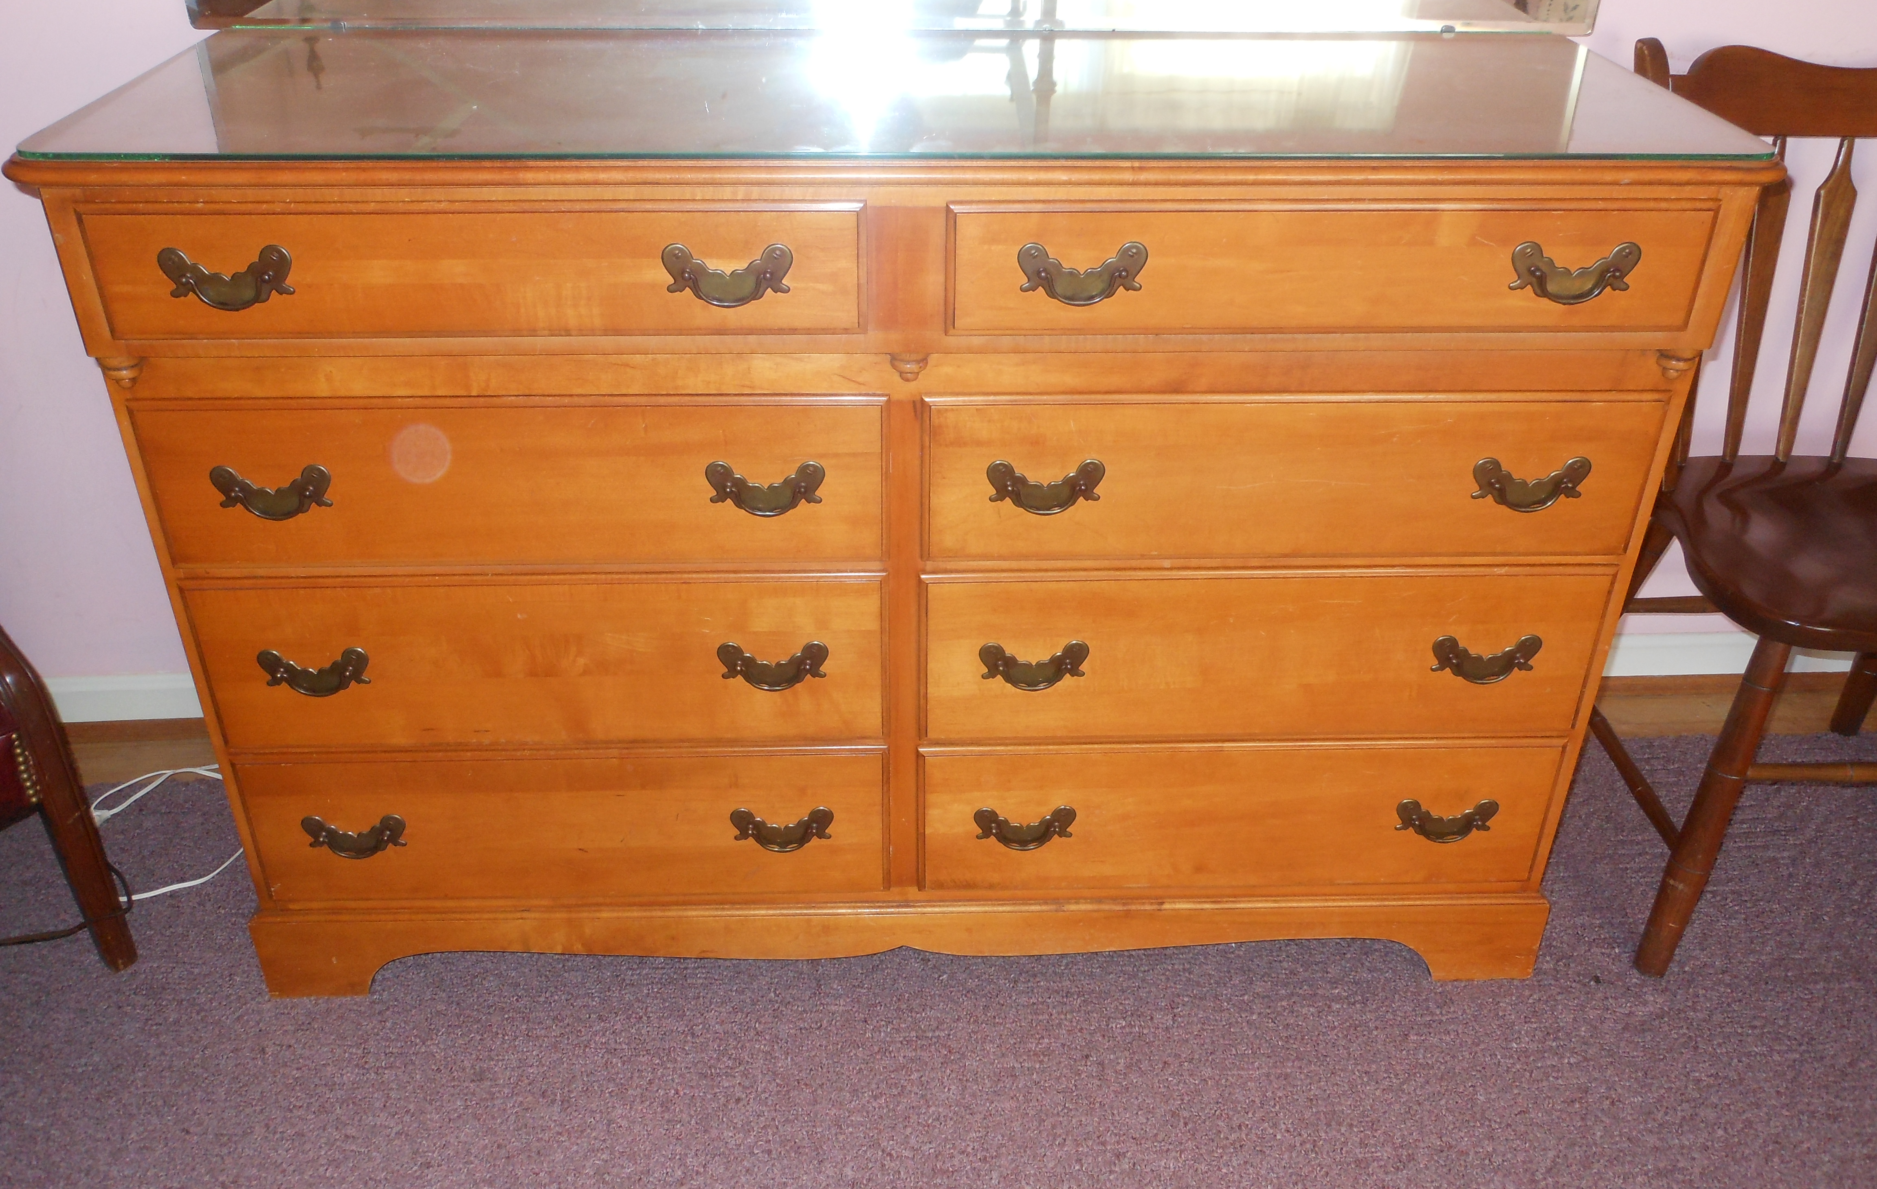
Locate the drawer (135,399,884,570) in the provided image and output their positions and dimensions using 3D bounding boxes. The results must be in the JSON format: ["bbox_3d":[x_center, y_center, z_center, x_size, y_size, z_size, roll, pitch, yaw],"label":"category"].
[{"bbox_3d":[-0.355,-0.186,1.417,0.616,0.159,0.400,0,33,-1],"label":"drawer"}]

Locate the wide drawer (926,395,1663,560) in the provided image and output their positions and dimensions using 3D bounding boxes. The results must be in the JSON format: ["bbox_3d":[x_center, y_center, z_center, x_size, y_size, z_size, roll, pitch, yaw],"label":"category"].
[{"bbox_3d":[0.289,-0.191,1.431,0.616,0.159,0.400,0,33,-1],"label":"wide drawer"}]

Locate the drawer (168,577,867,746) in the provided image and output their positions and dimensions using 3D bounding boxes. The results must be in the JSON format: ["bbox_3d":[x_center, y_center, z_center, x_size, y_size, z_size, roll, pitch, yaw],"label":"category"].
[{"bbox_3d":[-0.355,-0.032,1.515,0.616,0.186,0.400,0,33,-1],"label":"drawer"}]

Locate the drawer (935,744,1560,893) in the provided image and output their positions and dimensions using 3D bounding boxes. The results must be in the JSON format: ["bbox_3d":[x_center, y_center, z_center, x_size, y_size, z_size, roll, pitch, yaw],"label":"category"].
[{"bbox_3d":[0.287,0.125,1.634,0.616,0.184,0.400,0,33,-1],"label":"drawer"}]

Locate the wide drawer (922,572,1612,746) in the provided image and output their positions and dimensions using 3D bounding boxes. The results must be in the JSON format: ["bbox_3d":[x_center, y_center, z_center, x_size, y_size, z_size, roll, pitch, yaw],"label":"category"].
[{"bbox_3d":[0.288,-0.037,1.530,0.616,0.186,0.400,0,33,-1],"label":"wide drawer"}]

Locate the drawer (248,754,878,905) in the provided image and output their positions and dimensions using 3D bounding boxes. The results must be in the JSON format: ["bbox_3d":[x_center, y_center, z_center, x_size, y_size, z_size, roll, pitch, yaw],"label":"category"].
[{"bbox_3d":[-0.357,0.131,1.620,0.616,0.184,0.400,0,33,-1],"label":"drawer"}]

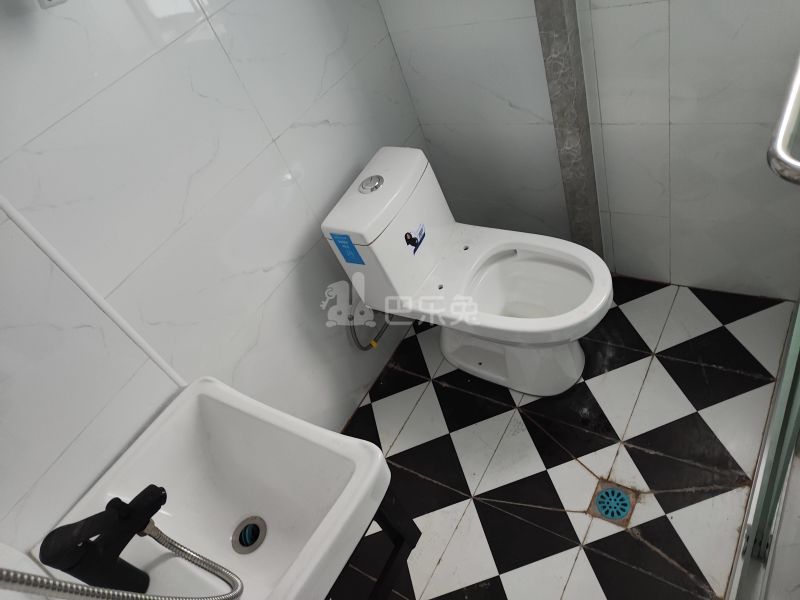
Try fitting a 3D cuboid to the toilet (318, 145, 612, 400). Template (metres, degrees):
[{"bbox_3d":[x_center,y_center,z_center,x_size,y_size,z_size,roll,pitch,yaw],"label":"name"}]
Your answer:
[{"bbox_3d":[0.239,-0.044,1.576,0.720,0.648,0.378,13,54,35],"label":"toilet"}]

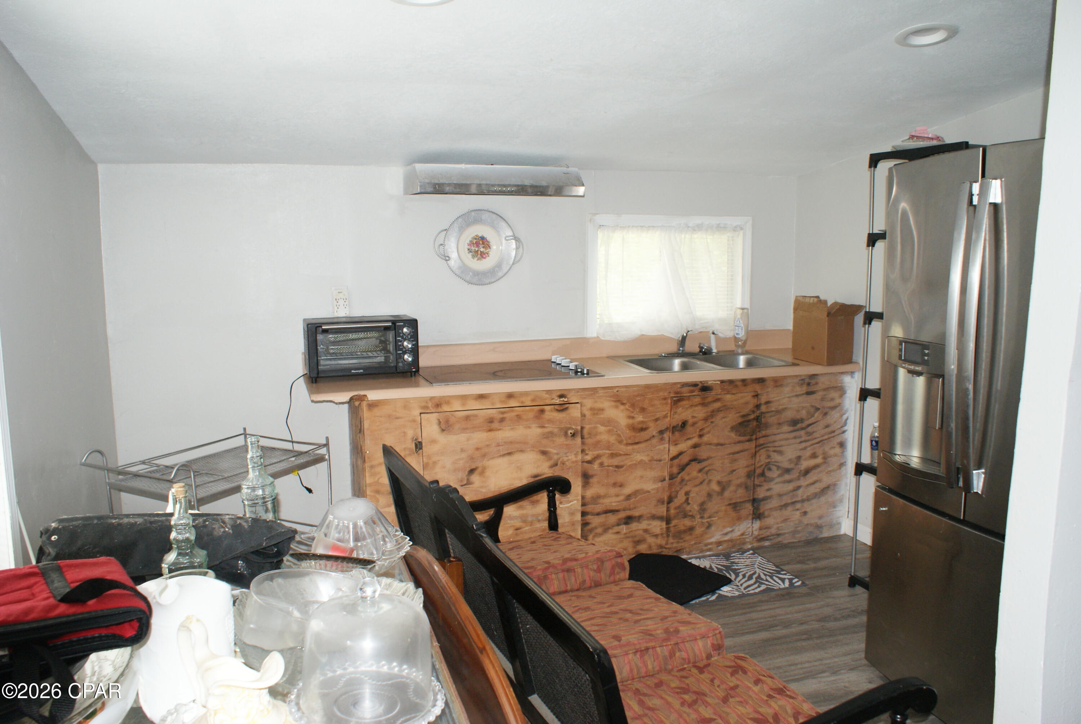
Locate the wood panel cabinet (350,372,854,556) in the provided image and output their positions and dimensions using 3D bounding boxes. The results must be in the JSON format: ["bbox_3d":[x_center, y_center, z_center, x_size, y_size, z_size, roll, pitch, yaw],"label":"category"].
[{"bbox_3d":[0.301,0.487,4.133,2.490,0.865,0.640,-3,8,-17],"label":"wood panel cabinet"}]

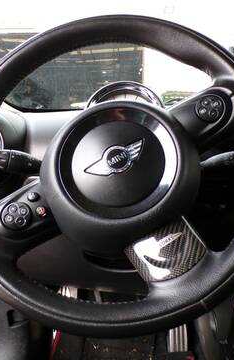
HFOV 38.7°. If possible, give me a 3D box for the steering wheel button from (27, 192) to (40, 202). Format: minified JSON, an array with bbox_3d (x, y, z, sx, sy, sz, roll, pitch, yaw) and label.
[{"bbox_3d":[-0.095,0.020,0.379,0.013,0.011,0.006,-29,-17,-5],"label":"steering wheel button"}]

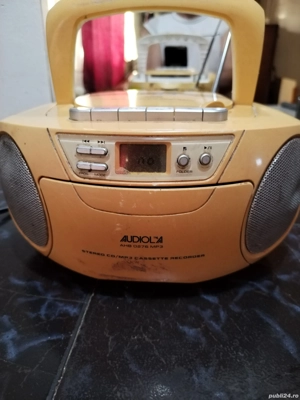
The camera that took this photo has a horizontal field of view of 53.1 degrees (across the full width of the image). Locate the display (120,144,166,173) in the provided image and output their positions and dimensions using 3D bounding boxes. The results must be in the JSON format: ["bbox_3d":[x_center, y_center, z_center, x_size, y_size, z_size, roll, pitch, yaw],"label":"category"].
[{"bbox_3d":[-0.005,-0.031,0.222,0.035,0.021,0.004,2,13,4],"label":"display"}]

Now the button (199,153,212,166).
[{"bbox_3d":[0.041,-0.030,0.220,0.010,0.010,0.006,-1,13,-3],"label":"button"}]

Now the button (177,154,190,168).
[{"bbox_3d":[0.024,-0.028,0.219,0.010,0.010,0.006,0,13,0],"label":"button"}]

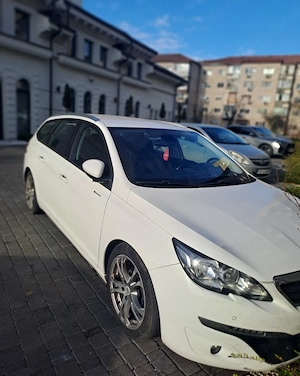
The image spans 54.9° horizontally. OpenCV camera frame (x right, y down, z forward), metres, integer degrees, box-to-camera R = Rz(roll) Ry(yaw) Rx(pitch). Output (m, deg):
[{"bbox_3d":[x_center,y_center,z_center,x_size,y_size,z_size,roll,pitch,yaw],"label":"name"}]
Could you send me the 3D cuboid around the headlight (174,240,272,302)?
[{"bbox_3d":[0.369,0.434,1.561,0.385,0.255,0.460,-2,15,-29],"label":"headlight"}]

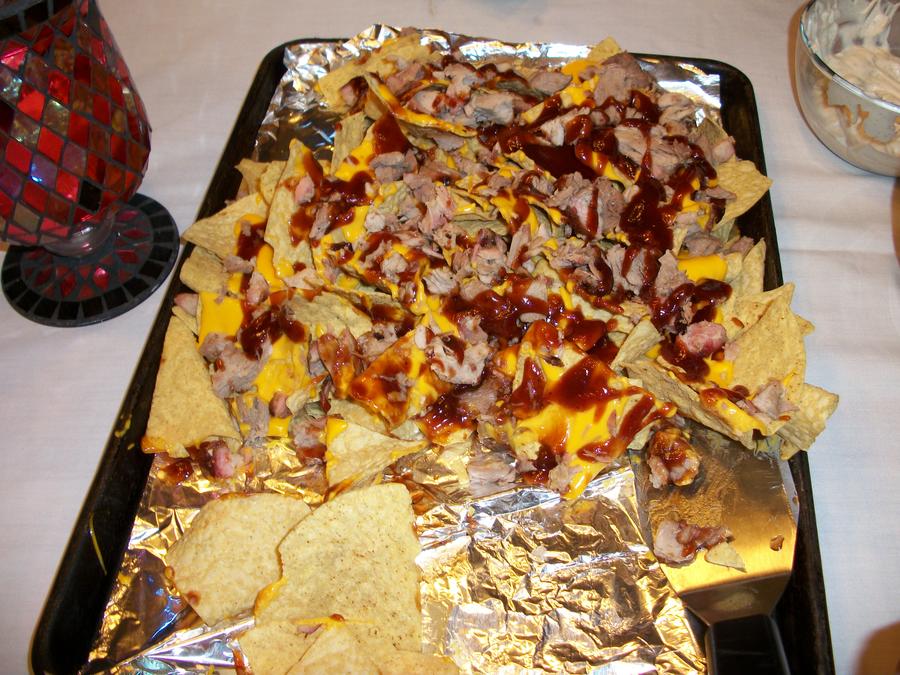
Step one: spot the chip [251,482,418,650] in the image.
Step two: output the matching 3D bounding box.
[{"bbox_3d":[-0.052,0.105,0.402,0.071,0.012,0.084,-6,53,-3],"label":"chip"}]

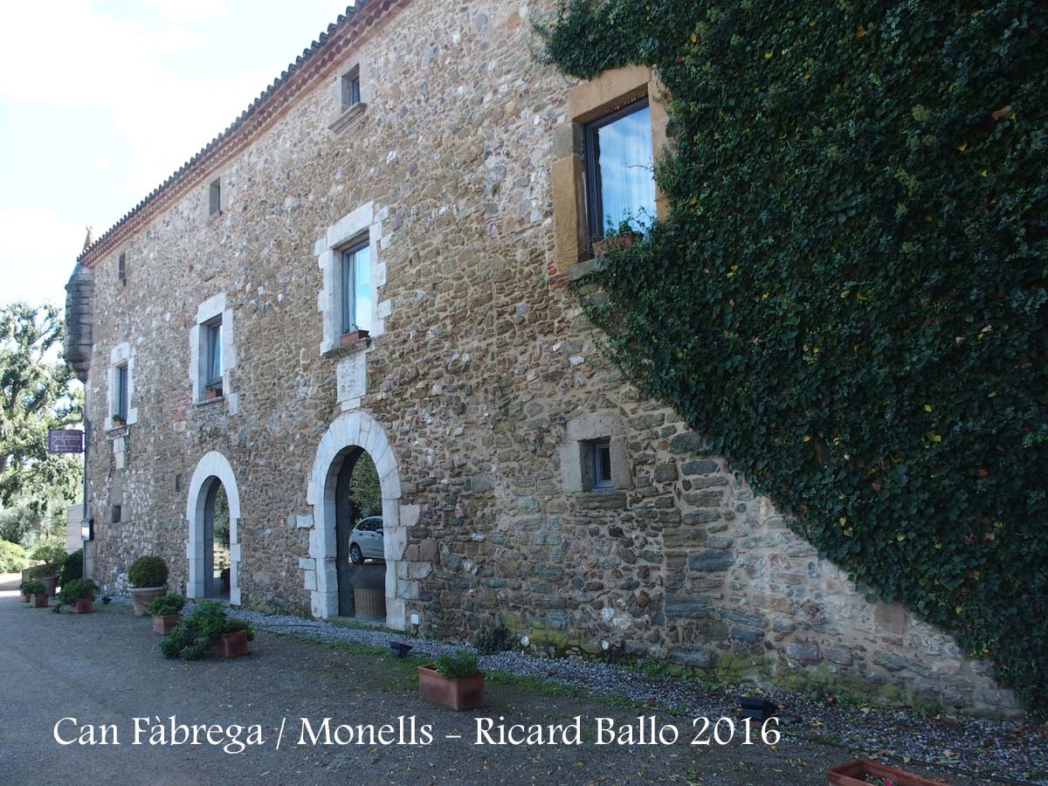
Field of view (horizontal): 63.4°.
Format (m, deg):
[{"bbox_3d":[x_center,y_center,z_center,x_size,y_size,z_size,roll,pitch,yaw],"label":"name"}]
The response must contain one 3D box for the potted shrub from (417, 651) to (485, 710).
[{"bbox_3d":[-0.643,2.411,7.211,0.280,0.425,0.650,2,-9,-34],"label":"potted shrub"}]

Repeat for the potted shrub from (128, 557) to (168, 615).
[{"bbox_3d":[-6.325,3.232,14.265,0.680,0.980,0.680,3,-10,-41],"label":"potted shrub"}]

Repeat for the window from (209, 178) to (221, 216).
[{"bbox_3d":[-6.013,-3.845,16.775,0.200,0.670,0.500,3,-10,-41],"label":"window"}]

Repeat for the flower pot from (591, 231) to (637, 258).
[{"bbox_3d":[0.956,-1.546,8.781,0.180,0.180,0.530,3,-10,-41],"label":"flower pot"}]

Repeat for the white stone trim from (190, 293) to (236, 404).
[{"bbox_3d":[-5.979,-0.771,16.514,0.260,2.080,2.200,3,-10,-41],"label":"white stone trim"}]

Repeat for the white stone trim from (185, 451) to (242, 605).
[{"bbox_3d":[-5.868,2.542,16.222,0.280,2.840,2.550,4,-10,-42],"label":"white stone trim"}]

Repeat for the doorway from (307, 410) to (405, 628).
[{"bbox_3d":[-2.329,1.750,12.359,0.420,3.020,2.600,3,-10,-41],"label":"doorway"}]

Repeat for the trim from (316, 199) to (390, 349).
[{"bbox_3d":[-2.557,-1.715,12.894,0.240,2.050,2.100,4,-10,-42],"label":"trim"}]

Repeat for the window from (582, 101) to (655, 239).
[{"bbox_3d":[1.066,-2.326,9.142,0.150,1.580,1.050,4,-10,-42],"label":"window"}]

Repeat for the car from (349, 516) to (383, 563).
[{"bbox_3d":[-3.592,4.206,24.597,1.700,1.450,3.950,2,-9,-34],"label":"car"}]

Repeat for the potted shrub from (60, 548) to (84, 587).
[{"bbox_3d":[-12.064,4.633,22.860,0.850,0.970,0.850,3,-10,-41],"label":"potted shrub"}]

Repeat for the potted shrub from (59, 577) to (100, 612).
[{"bbox_3d":[-8.208,3.729,15.694,0.550,0.640,0.720,4,-10,-42],"label":"potted shrub"}]

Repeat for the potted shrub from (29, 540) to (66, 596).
[{"bbox_3d":[-10.970,4.051,19.509,0.780,1.220,0.780,4,-10,-42],"label":"potted shrub"}]

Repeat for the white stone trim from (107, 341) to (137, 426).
[{"bbox_3d":[-9.689,-0.192,20.576,0.220,1.870,2.200,4,-10,-42],"label":"white stone trim"}]

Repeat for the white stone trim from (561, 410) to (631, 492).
[{"bbox_3d":[0.806,0.612,9.056,0.220,0.850,0.970,4,-10,-42],"label":"white stone trim"}]

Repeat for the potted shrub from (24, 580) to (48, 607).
[{"bbox_3d":[-9.706,4.008,16.918,0.340,0.460,0.680,3,-10,-41],"label":"potted shrub"}]

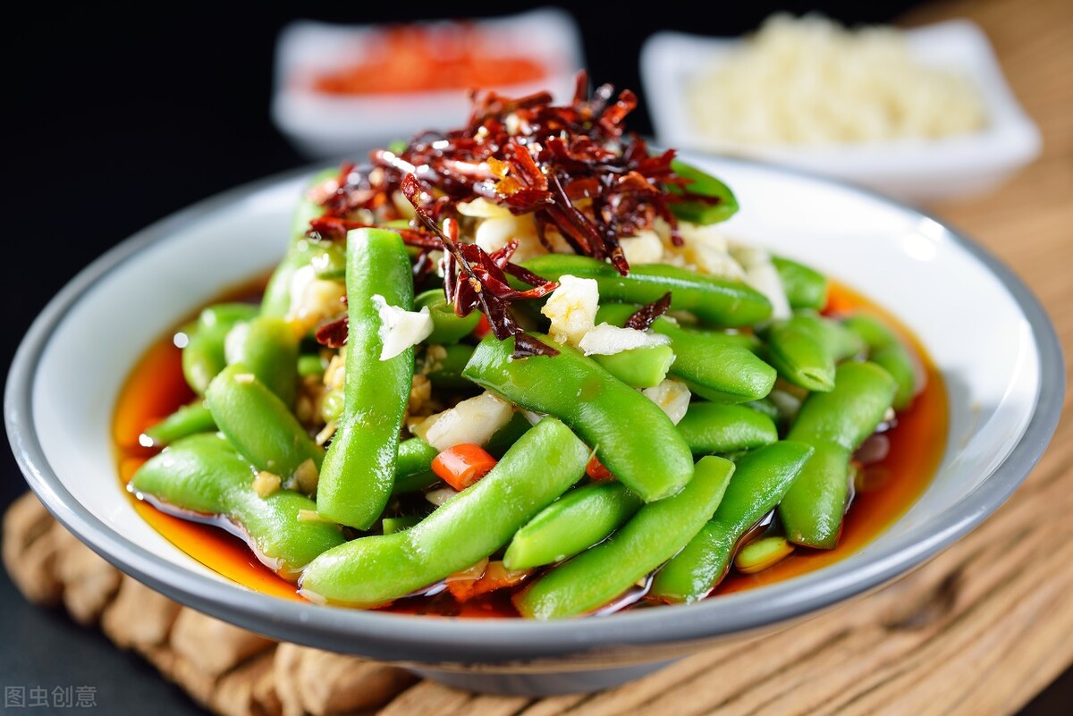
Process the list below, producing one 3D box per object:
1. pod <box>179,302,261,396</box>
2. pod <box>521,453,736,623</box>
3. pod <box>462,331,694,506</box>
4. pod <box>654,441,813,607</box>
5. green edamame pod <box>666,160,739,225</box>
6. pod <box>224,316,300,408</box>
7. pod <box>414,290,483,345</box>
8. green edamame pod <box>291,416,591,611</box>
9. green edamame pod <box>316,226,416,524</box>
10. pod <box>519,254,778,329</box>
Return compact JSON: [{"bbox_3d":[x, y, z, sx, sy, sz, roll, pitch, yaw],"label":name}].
[{"bbox_3d":[-0.066,-0.005,0.370,0.013,0.010,0.039,29,42,11],"label":"pod"},{"bbox_3d":[0.017,0.033,0.299,0.048,0.010,0.013,-31,68,-23],"label":"pod"},{"bbox_3d":[0.007,0.010,0.303,0.049,0.010,0.014,36,74,30],"label":"pod"},{"bbox_3d":[0.038,0.029,0.306,0.013,0.010,0.046,39,58,20],"label":"pod"},{"bbox_3d":[0.022,-0.037,0.350,0.042,0.013,0.010,17,-6,4],"label":"green edamame pod"},{"bbox_3d":[-0.056,0.009,0.342,0.013,0.037,0.010,-2,-12,-9],"label":"pod"},{"bbox_3d":[-0.018,-0.011,0.341,0.013,0.010,0.046,-2,8,-1],"label":"pod"},{"bbox_3d":[-0.016,0.029,0.298,0.056,0.010,0.014,-26,73,-13],"label":"green edamame pod"},{"bbox_3d":[-0.031,0.003,0.300,0.014,0.010,0.058,4,67,-4],"label":"green edamame pod"},{"bbox_3d":[0.022,-0.013,0.332,0.052,0.012,0.010,7,11,-8],"label":"pod"}]

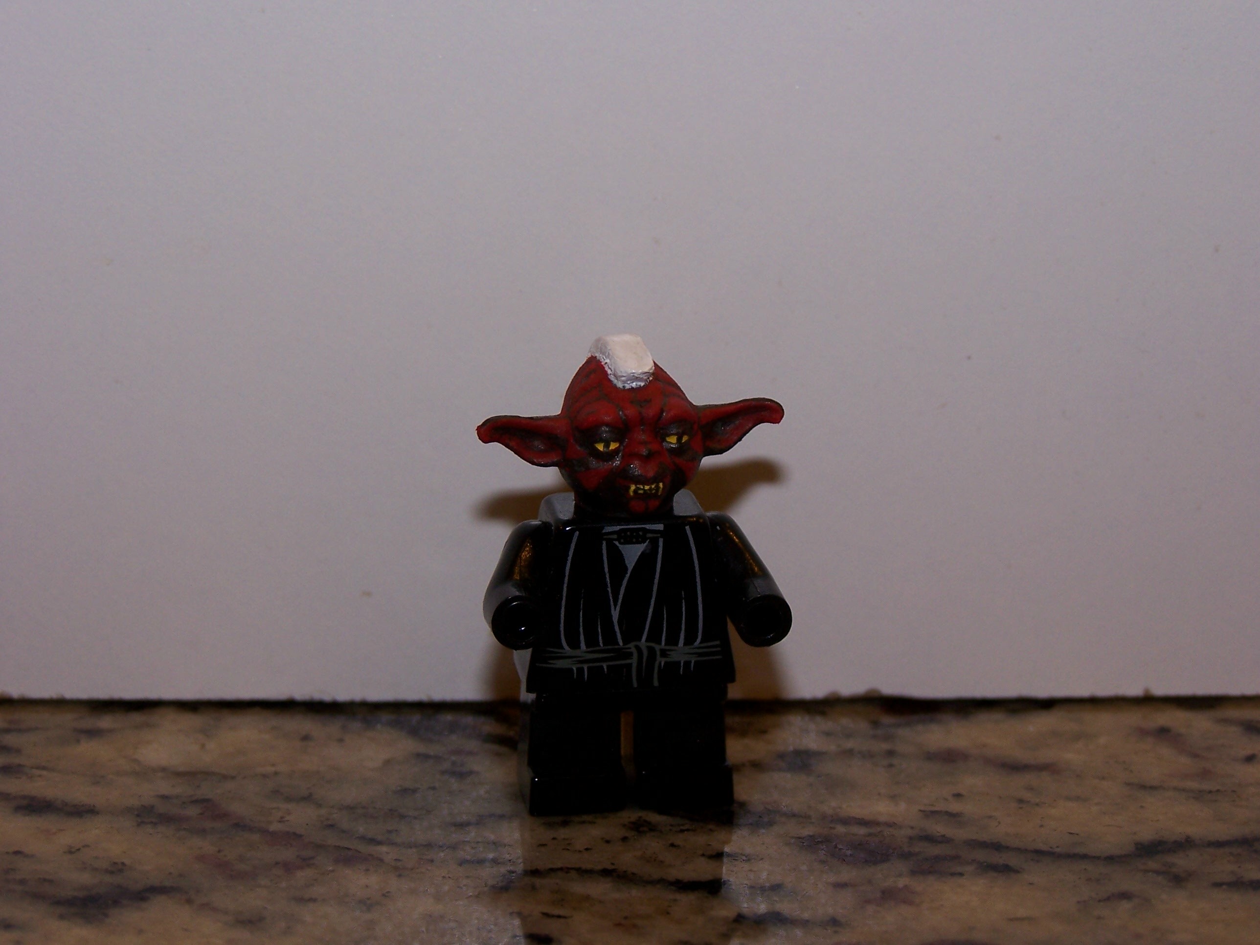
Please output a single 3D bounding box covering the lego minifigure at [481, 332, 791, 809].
[{"bbox_3d":[0.000,0.007,0.224,0.024,0.036,0.013,-2,16,-9],"label":"lego minifigure"}]

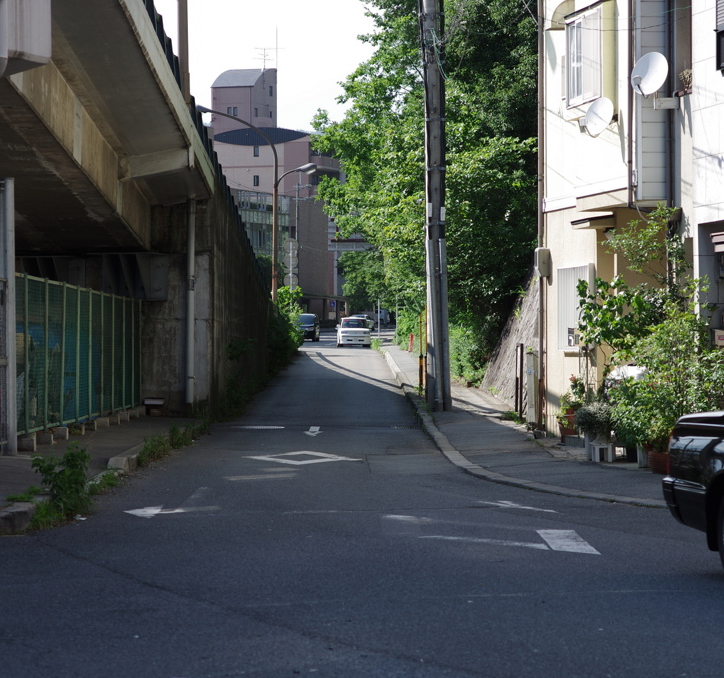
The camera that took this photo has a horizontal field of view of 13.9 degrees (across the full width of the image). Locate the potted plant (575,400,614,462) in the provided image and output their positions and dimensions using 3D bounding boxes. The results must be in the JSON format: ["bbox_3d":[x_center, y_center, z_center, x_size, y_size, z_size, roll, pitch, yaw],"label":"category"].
[{"bbox_3d":[2.364,0.940,30.300,0.400,0.620,0.400,0,0,0],"label":"potted plant"}]

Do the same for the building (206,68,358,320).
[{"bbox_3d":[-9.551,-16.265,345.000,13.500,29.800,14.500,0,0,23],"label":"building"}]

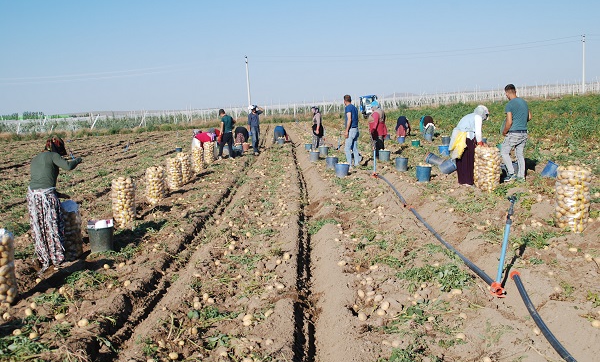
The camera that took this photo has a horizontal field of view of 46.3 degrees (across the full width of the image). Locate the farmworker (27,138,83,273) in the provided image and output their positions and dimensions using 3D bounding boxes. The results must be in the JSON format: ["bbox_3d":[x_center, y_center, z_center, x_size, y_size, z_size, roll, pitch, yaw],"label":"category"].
[{"bbox_3d":[-2.790,0.262,8.000,0.560,1.500,0.550,1,7,30],"label":"farmworker"}]

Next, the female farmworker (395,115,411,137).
[{"bbox_3d":[3.977,-2.076,27.200,0.560,0.900,0.800,-2,6,9],"label":"female farmworker"}]

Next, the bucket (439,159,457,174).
[{"bbox_3d":[2.941,-0.274,13.900,0.285,0.285,0.285,-28,13,-25],"label":"bucket"}]

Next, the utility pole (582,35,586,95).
[{"bbox_3d":[47.148,-19.199,116.435,0.400,10.100,0.380,-3,6,0],"label":"utility pole"}]

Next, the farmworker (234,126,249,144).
[{"bbox_3d":[-2.392,-1.763,28.751,0.600,0.870,0.800,-2,7,12],"label":"farmworker"}]

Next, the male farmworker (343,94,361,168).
[{"bbox_3d":[1.254,-1.193,16.900,0.420,1.750,0.500,3,9,43],"label":"male farmworker"}]

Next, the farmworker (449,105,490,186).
[{"bbox_3d":[2.919,-0.611,12.000,0.700,1.370,0.480,-2,6,5],"label":"farmworker"}]

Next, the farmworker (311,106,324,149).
[{"bbox_3d":[0.640,-1.905,25.200,0.400,1.580,0.460,-4,7,-3],"label":"farmworker"}]

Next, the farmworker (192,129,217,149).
[{"bbox_3d":[-3.196,-1.137,23.344,0.850,1.000,0.500,-4,7,-11],"label":"farmworker"}]

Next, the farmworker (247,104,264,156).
[{"bbox_3d":[-1.558,-1.751,24.203,0.580,1.740,0.420,-4,6,-6],"label":"farmworker"}]

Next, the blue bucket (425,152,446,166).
[{"bbox_3d":[2.871,-0.450,14.800,0.330,0.270,0.270,23,6,15],"label":"blue bucket"}]

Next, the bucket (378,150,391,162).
[{"bbox_3d":[2.180,-0.634,18.000,0.290,0.290,0.290,-3,6,0],"label":"bucket"}]

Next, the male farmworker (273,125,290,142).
[{"bbox_3d":[-0.832,-2.083,30.756,0.550,0.780,0.800,0,7,24],"label":"male farmworker"}]

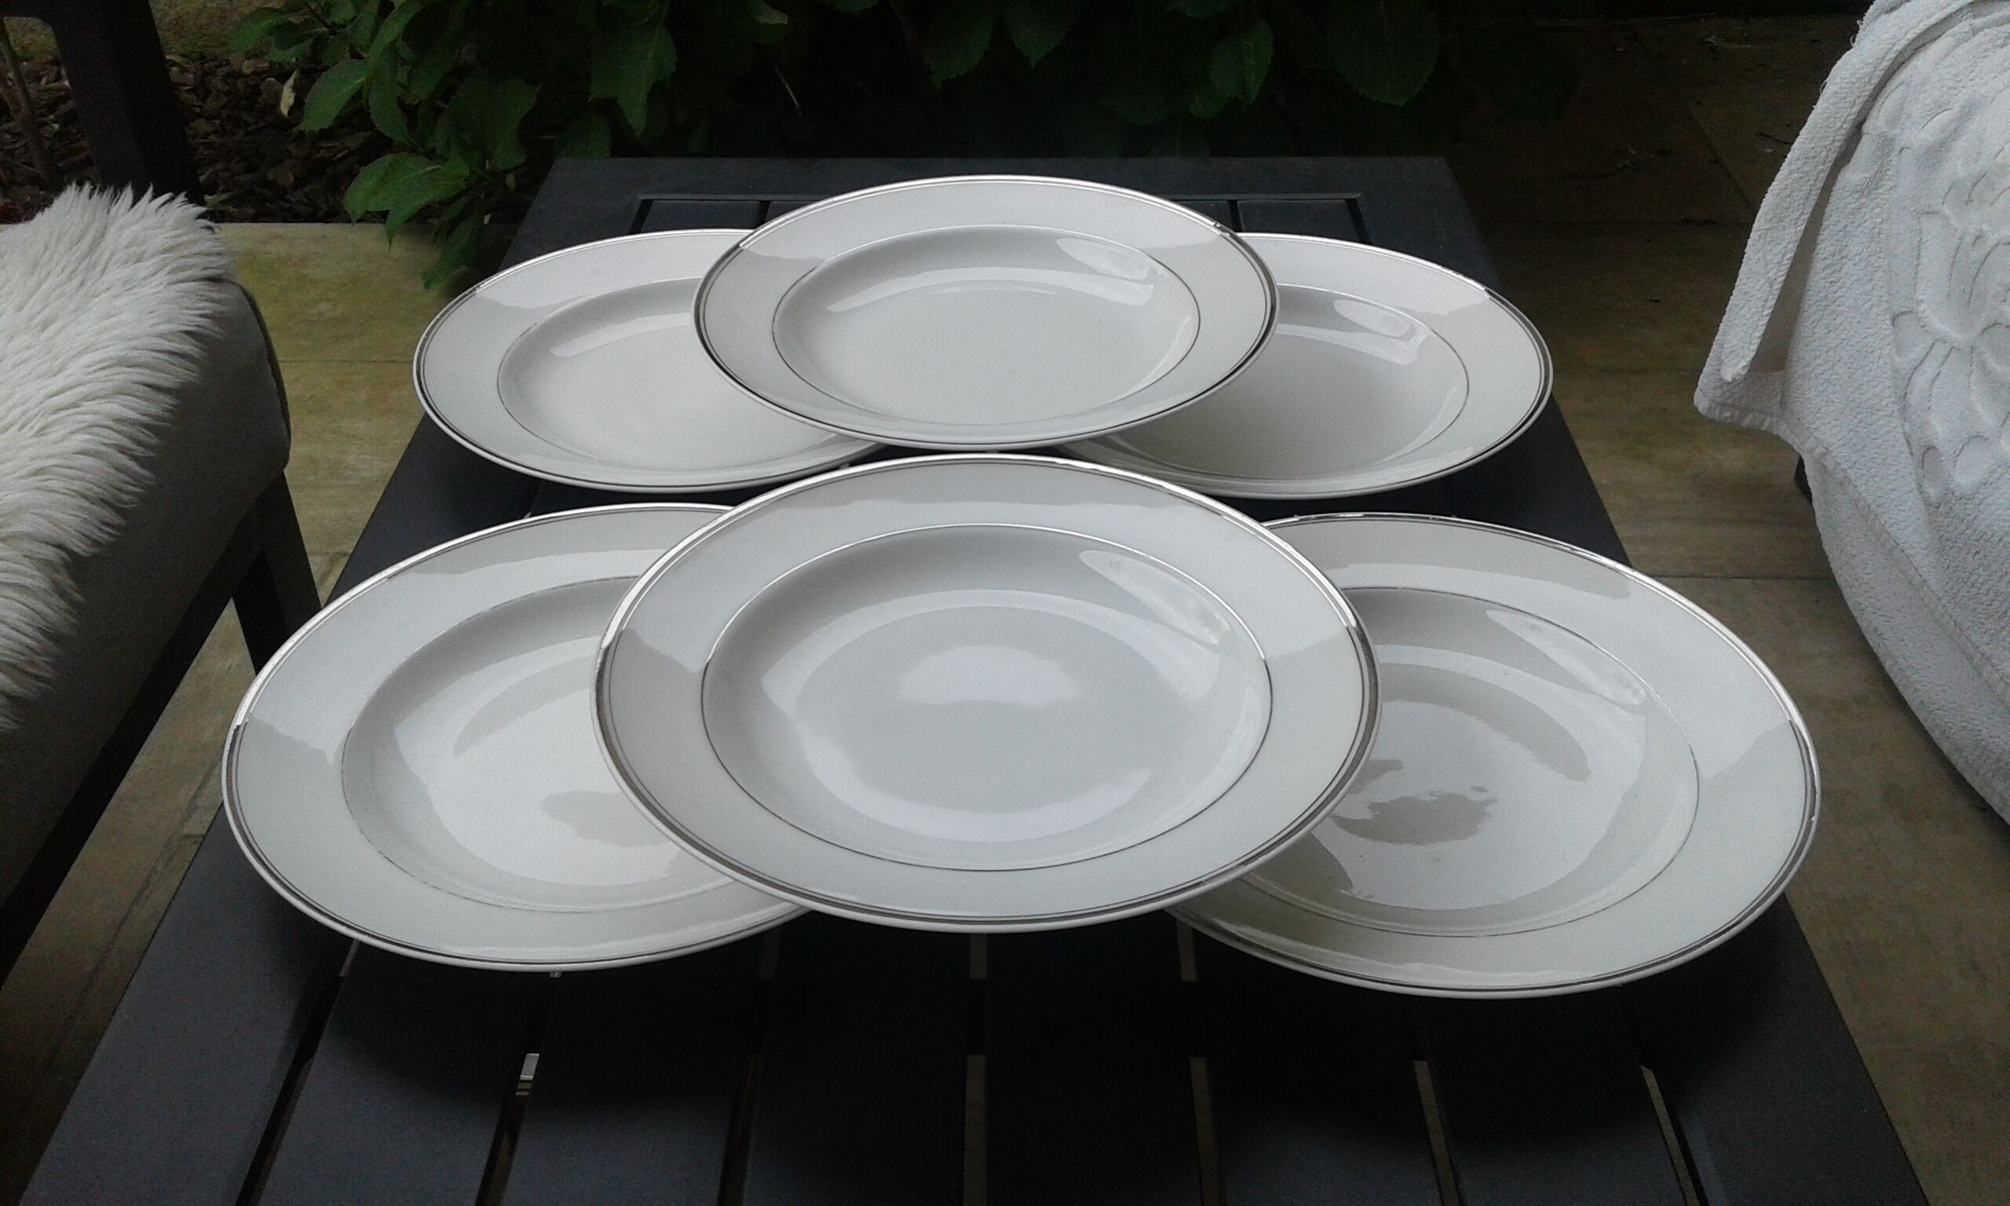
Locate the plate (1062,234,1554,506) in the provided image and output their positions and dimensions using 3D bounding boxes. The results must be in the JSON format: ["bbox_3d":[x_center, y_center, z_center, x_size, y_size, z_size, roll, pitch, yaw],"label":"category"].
[{"bbox_3d":[0.116,-0.100,0.755,0.245,0.034,0.245,0,37,0],"label":"plate"}]

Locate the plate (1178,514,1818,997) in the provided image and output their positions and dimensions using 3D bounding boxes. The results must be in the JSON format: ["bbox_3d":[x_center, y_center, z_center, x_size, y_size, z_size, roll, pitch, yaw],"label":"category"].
[{"bbox_3d":[0.136,0.049,0.564,0.245,0.034,0.245,0,37,0],"label":"plate"}]

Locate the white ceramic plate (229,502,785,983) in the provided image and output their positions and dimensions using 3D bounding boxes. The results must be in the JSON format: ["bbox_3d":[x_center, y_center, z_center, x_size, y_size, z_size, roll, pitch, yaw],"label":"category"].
[{"bbox_3d":[-0.132,0.044,0.575,0.245,0.034,0.245,0,37,0],"label":"white ceramic plate"}]

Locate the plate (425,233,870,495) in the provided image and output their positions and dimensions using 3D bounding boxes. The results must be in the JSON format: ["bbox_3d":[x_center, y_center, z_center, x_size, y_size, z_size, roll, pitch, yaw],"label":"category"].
[{"bbox_3d":[-0.143,-0.106,0.776,0.245,0.034,0.245,0,37,0],"label":"plate"}]

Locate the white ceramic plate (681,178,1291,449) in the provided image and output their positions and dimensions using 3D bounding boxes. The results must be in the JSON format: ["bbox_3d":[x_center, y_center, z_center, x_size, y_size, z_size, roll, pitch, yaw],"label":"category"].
[{"bbox_3d":[-0.008,-0.121,0.734,0.245,0.034,0.245,0,37,0],"label":"white ceramic plate"}]

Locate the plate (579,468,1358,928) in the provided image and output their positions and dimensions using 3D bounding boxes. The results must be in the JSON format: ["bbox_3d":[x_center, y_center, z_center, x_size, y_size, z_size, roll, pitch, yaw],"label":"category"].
[{"bbox_3d":[-0.005,0.027,0.544,0.245,0.034,0.245,0,37,0],"label":"plate"}]

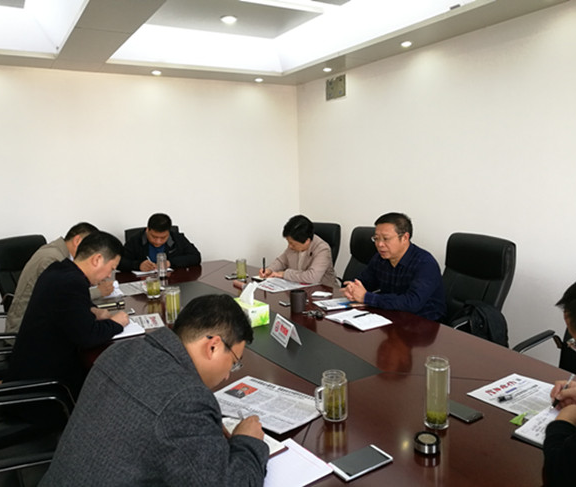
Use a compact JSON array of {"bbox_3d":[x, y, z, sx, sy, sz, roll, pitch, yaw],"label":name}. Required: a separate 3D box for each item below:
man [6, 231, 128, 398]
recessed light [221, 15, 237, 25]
[{"bbox_3d":[-1.062,0.571,2.541,0.700,1.220,0.550,-6,10,-31],"label":"man"},{"bbox_3d":[-0.474,-1.814,4.110,0.135,0.040,0.135,-2,8,0],"label":"recessed light"}]

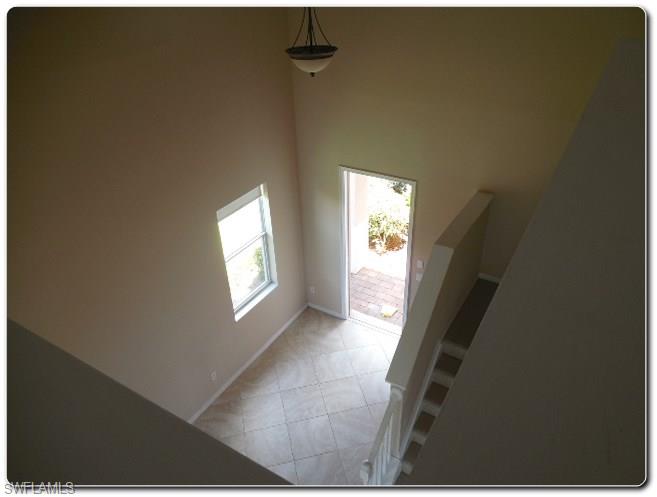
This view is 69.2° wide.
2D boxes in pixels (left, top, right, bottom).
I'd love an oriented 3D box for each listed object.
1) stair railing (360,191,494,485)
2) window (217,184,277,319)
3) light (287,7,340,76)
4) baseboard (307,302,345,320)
[{"bbox_3d":[0.992,1.129,4.758,0.190,2.520,2.880,16,36,28],"label":"stair railing"},{"bbox_3d":[-1.019,0.051,6.016,0.130,1.570,0.890,16,36,28],"label":"window"},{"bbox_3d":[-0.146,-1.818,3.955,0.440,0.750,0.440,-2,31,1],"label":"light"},{"bbox_3d":[-0.057,0.997,7.433,0.670,0.085,0.016,16,36,28],"label":"baseboard"}]

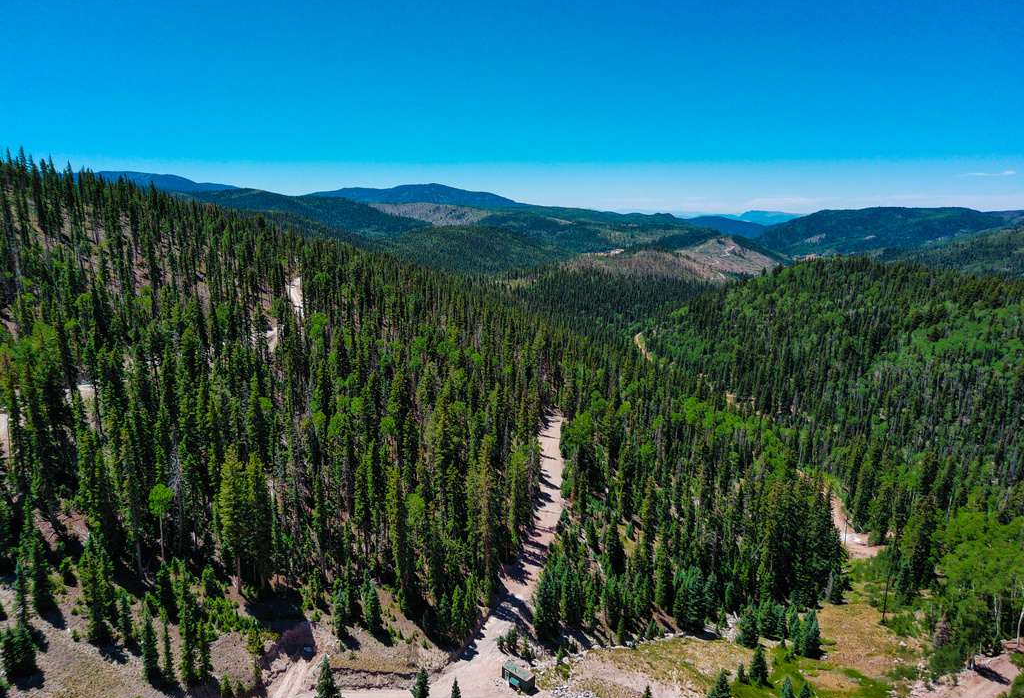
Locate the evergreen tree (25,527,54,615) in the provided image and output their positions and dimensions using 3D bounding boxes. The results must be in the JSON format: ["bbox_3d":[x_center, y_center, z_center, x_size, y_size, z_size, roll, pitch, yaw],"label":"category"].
[{"bbox_3d":[-87.250,40.810,125.040,4.230,16.500,4.230,0,12,0],"label":"evergreen tree"}]

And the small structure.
[{"bbox_3d":[1.300,61.962,128.546,6.150,2.500,2.400,11,15,43],"label":"small structure"}]

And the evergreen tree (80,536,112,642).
[{"bbox_3d":[-73.330,41.560,118.380,4.700,19.720,4.700,0,12,0],"label":"evergreen tree"}]

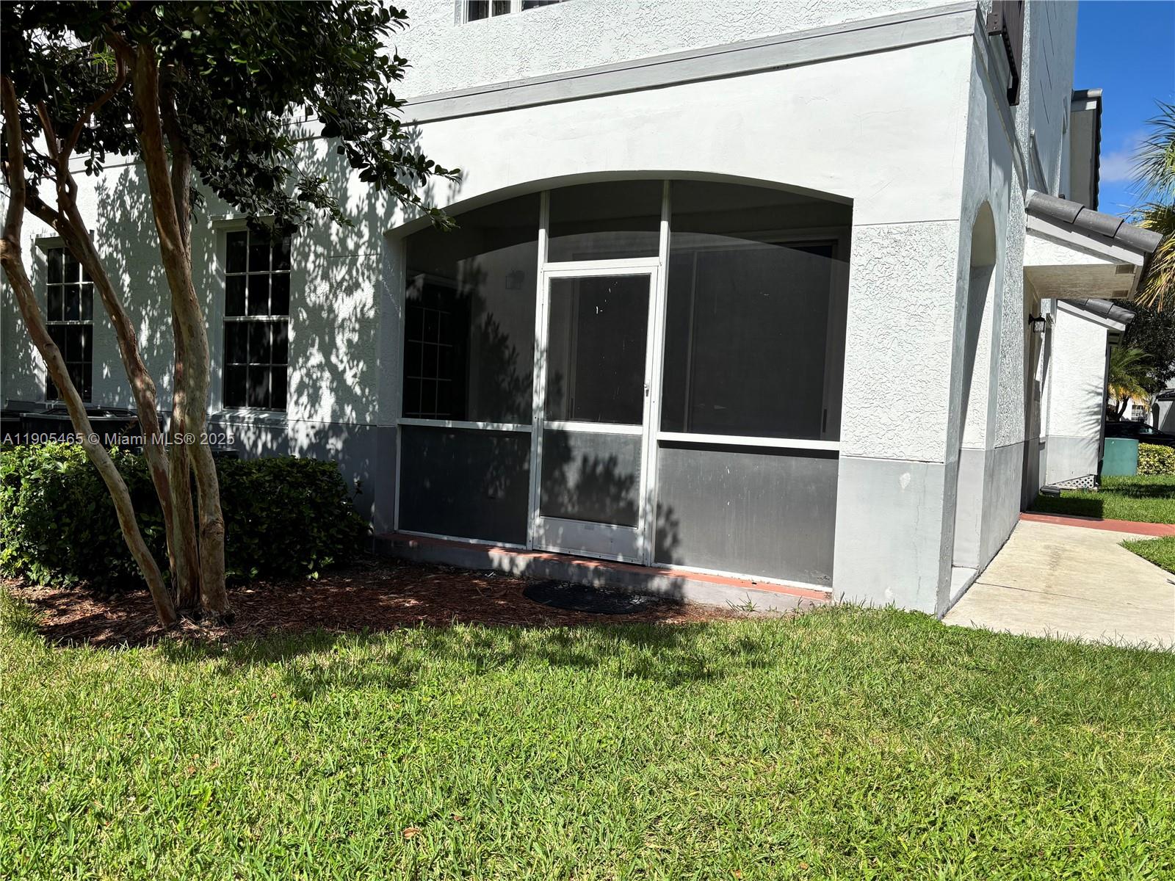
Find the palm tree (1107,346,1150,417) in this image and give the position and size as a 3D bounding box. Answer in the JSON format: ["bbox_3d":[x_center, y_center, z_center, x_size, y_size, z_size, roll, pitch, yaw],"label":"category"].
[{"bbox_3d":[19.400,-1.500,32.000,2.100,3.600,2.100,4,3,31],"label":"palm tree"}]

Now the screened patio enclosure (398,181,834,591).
[{"bbox_3d":[0.032,-0.473,6.272,3.550,2.620,0.220,4,3,31],"label":"screened patio enclosure"}]

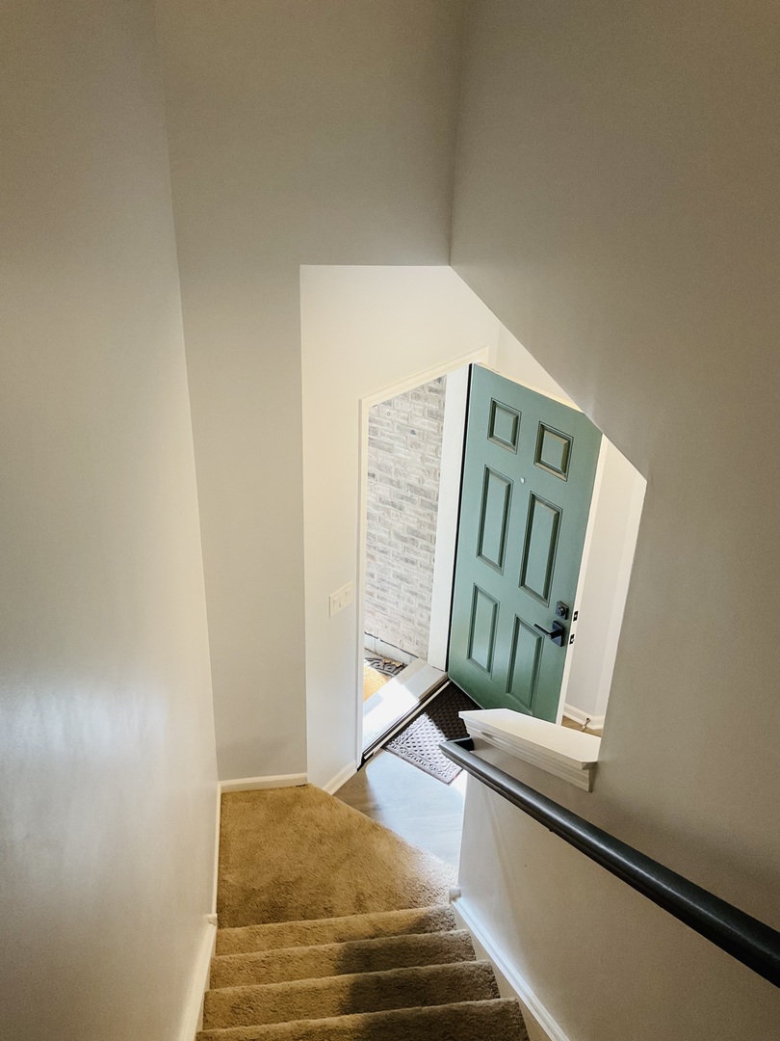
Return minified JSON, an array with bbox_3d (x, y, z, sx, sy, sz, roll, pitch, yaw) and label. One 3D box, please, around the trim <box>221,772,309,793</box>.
[{"bbox_3d":[-0.622,1.295,4.298,0.429,0.075,0.015,-2,28,-8],"label":"trim"}]

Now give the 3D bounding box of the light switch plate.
[{"bbox_3d":[-0.223,0.372,4.075,0.009,0.114,0.165,21,33,31],"label":"light switch plate"}]

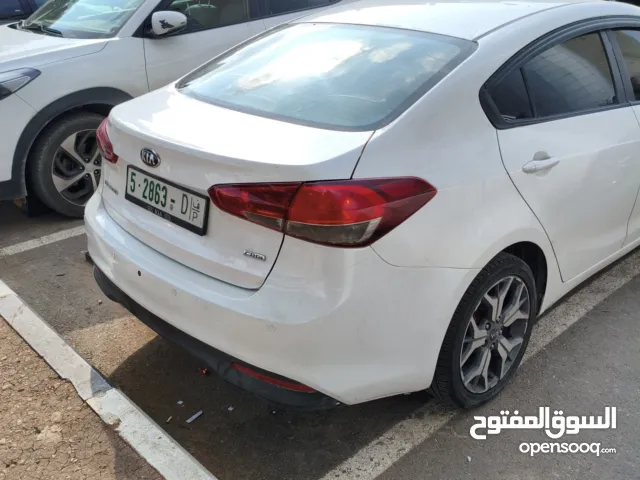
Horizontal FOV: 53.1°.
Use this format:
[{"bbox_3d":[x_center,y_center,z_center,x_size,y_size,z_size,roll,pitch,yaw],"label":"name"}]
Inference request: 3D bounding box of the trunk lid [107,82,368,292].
[{"bbox_3d":[-0.401,-0.231,2.359,0.520,0.480,1.260,-20,29,-38],"label":"trunk lid"}]

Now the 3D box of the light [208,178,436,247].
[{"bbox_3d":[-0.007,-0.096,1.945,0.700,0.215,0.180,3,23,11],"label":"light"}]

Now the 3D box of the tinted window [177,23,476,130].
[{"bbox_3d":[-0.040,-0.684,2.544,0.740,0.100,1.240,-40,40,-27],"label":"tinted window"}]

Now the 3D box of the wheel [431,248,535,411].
[{"bbox_3d":[0.585,0.321,2.429,0.620,0.620,0.220,-20,29,-38],"label":"wheel"}]

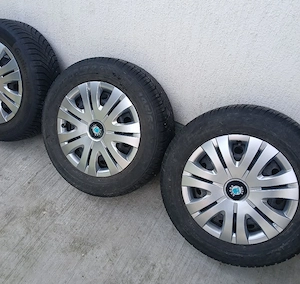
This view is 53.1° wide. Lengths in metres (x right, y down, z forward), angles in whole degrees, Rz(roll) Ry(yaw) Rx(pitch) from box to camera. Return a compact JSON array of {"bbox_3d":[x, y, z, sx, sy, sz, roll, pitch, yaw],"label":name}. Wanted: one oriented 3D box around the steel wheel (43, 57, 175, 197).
[{"bbox_3d":[-0.203,-0.063,1.386,0.632,0.632,0.205,23,15,18],"label":"steel wheel"}]

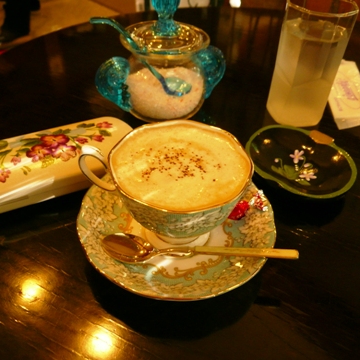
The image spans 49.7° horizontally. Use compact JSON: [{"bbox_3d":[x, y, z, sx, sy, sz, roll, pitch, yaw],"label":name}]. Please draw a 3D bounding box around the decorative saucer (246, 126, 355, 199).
[{"bbox_3d":[0.108,-0.015,0.354,0.099,0.017,0.092,34,51,29],"label":"decorative saucer"}]

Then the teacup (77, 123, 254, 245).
[{"bbox_3d":[-0.011,0.010,0.280,0.118,0.067,0.096,2,43,-1],"label":"teacup"}]

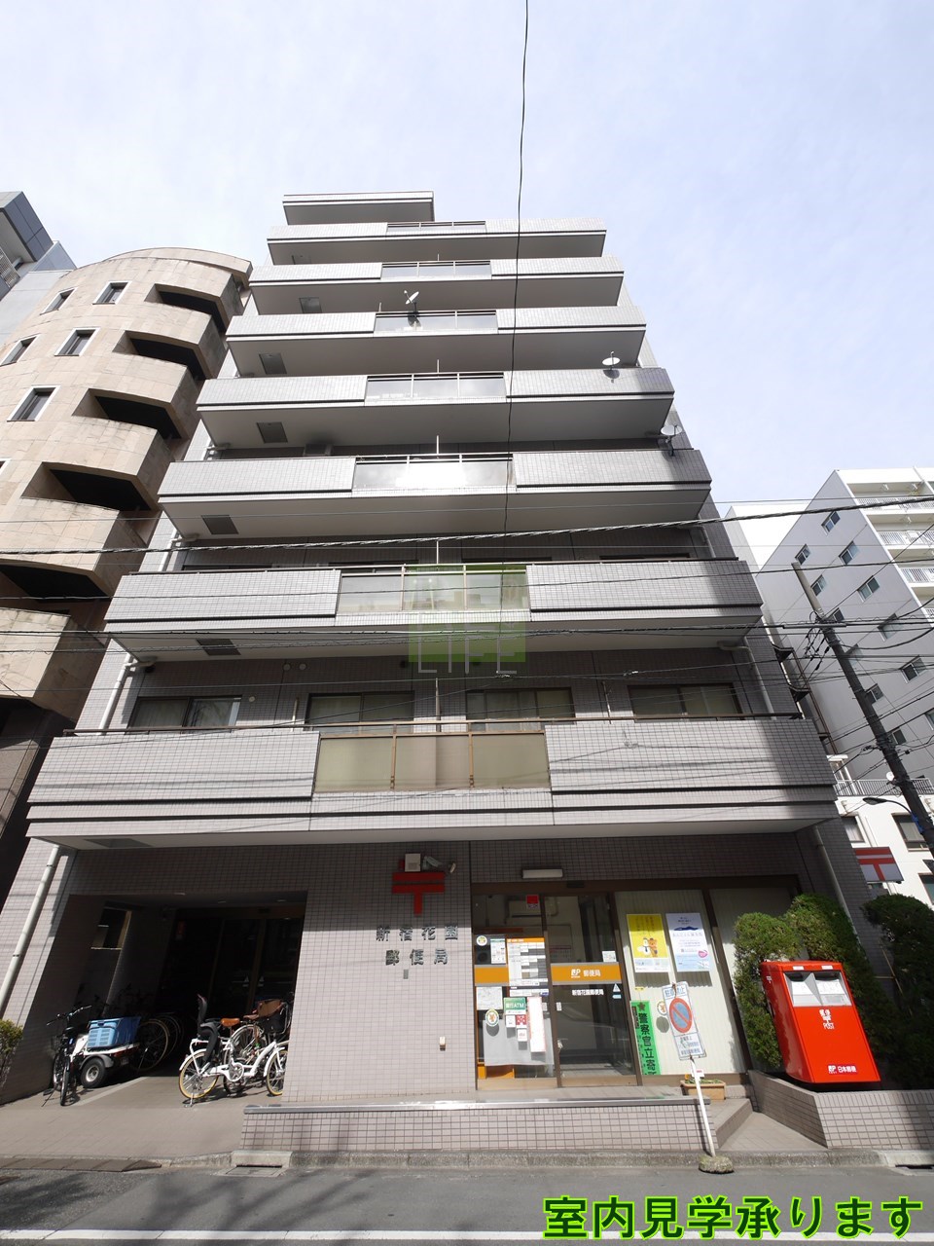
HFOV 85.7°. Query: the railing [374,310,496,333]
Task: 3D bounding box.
[{"bbox_3d":[-0.883,-8.756,14.573,3.540,1.070,0.080,-1,-32,0],"label":"railing"}]

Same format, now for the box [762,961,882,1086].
[{"bbox_3d":[4.261,4.858,6.203,0.810,1.170,0.570,-1,-32,0],"label":"box"}]

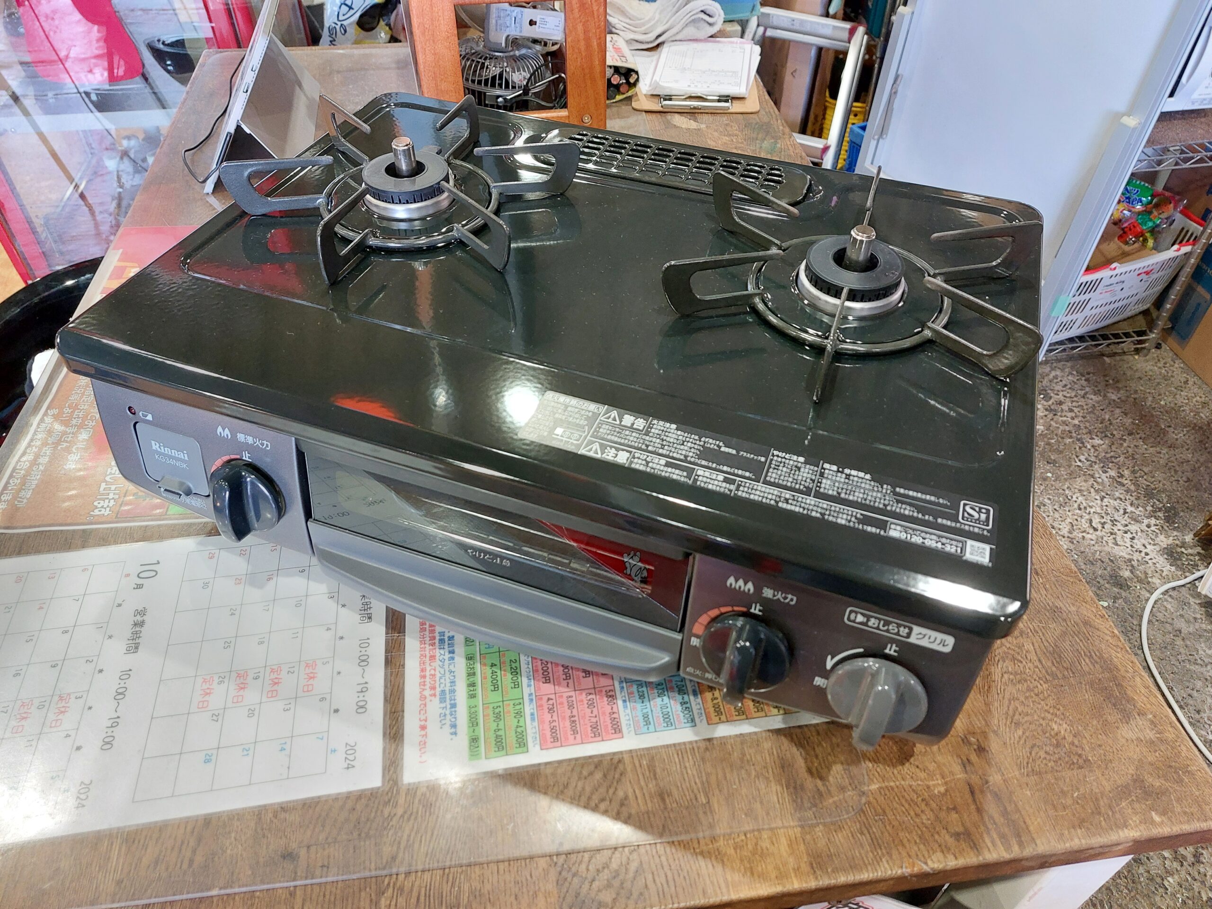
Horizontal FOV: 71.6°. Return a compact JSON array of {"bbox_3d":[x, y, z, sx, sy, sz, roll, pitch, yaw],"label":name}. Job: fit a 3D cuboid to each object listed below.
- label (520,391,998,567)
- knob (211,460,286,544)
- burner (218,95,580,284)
[{"bbox_3d":[0.074,0.008,0.433,0.245,0.001,0.041,15,48,14],"label":"label"},{"bbox_3d":[-0.230,0.030,0.528,0.047,0.047,0.023,15,33,14],"label":"knob"},{"bbox_3d":[-0.142,-0.202,0.602,0.230,0.050,0.220,0,46,0],"label":"burner"}]

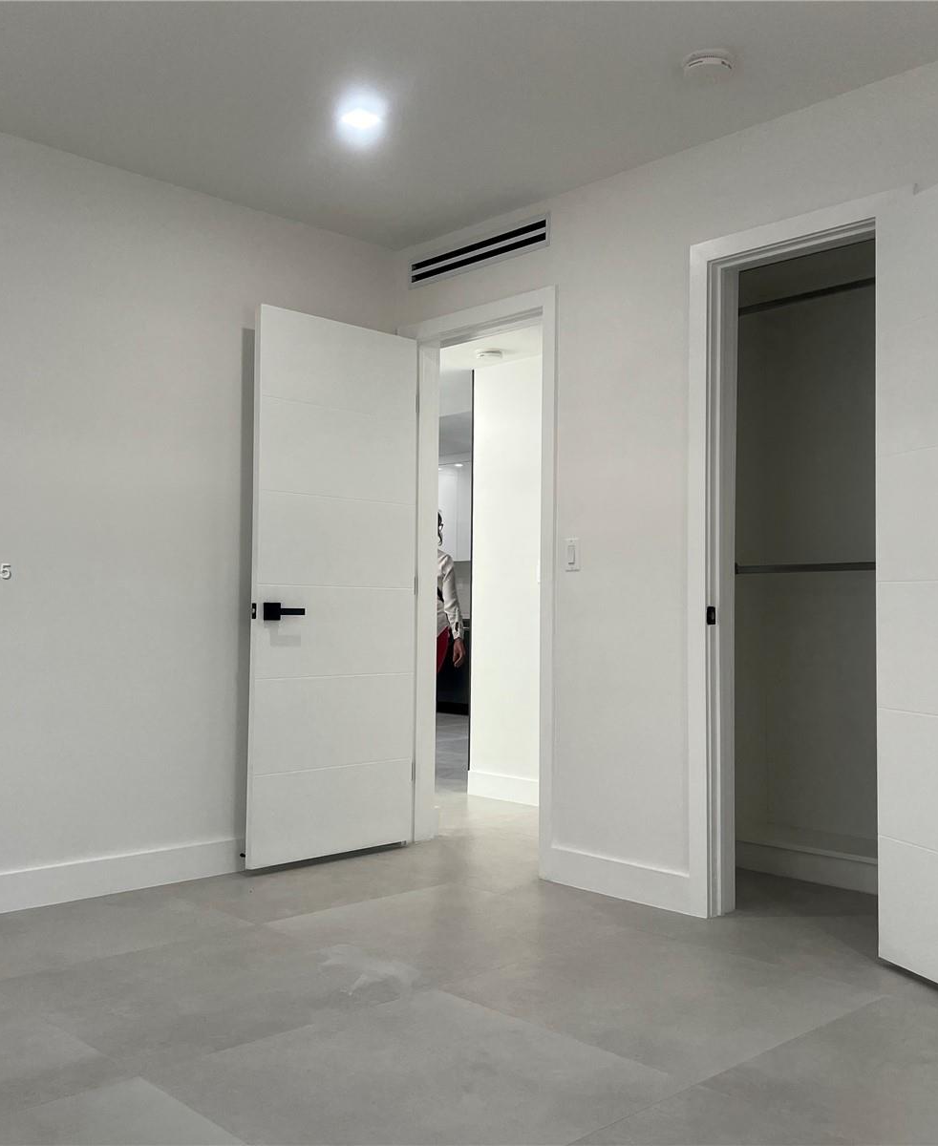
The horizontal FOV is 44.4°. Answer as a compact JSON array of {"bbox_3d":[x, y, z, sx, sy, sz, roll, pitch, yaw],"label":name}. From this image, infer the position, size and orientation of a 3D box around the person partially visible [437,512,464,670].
[{"bbox_3d":[-0.283,0.397,7.846,0.520,1.660,0.320,1,-2,-2],"label":"person partially visible"}]

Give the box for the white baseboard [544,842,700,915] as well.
[{"bbox_3d":[0.500,1.022,3.828,0.017,0.121,0.583,3,-3,-43],"label":"white baseboard"}]

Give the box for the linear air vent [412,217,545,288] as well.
[{"bbox_3d":[0.035,-1.232,4.444,0.030,0.123,0.785,3,-3,-43],"label":"linear air vent"}]

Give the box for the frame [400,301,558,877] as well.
[{"bbox_3d":[0.047,0.040,4.443,0.130,2.123,0.893,3,-3,-43],"label":"frame"}]

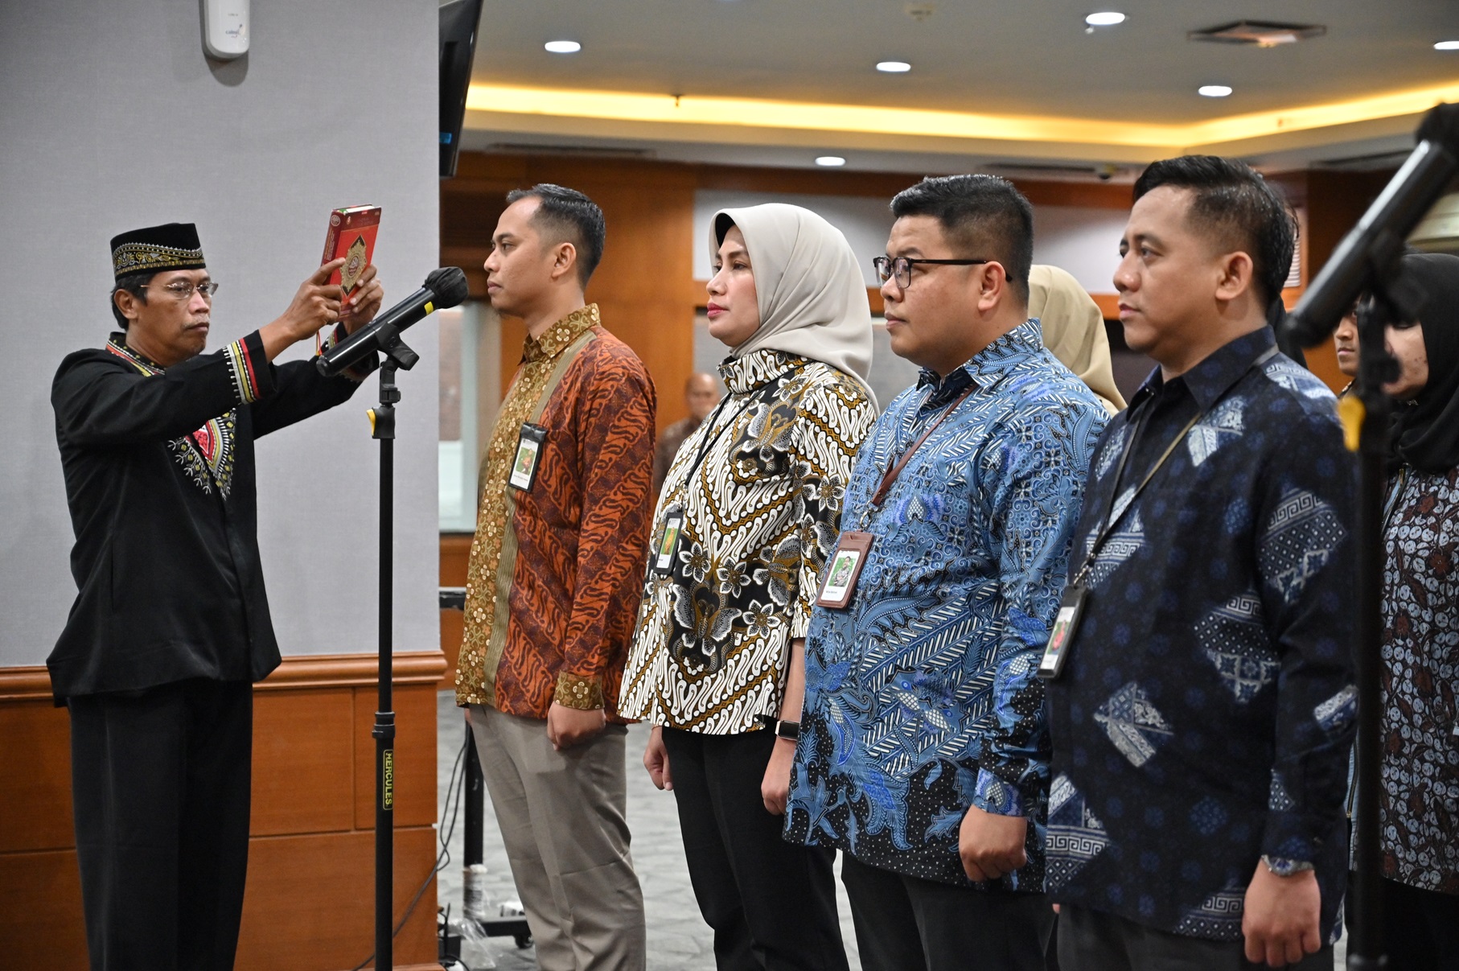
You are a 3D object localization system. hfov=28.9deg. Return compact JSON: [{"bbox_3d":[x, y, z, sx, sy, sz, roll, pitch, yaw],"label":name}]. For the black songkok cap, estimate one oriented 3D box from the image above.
[{"bbox_3d":[-1.030,-0.417,5.100,0.190,0.082,0.165,-11,-5,34],"label":"black songkok cap"}]

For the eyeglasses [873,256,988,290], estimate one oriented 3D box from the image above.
[{"bbox_3d":[0.279,-0.274,3.680,0.142,0.043,0.142,0,1,-18],"label":"eyeglasses"}]

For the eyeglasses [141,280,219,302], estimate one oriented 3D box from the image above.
[{"bbox_3d":[-1.012,-0.348,5.090,0.140,0.038,0.137,1,2,35],"label":"eyeglasses"}]

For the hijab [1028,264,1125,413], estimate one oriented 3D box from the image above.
[{"bbox_3d":[0.567,-0.232,5.030,0.260,0.320,0.225,0,1,-25],"label":"hijab"}]

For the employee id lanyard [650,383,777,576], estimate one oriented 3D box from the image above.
[{"bbox_3d":[0.009,-0.017,4.120,0.220,0.310,0.170,0,1,-23],"label":"employee id lanyard"}]

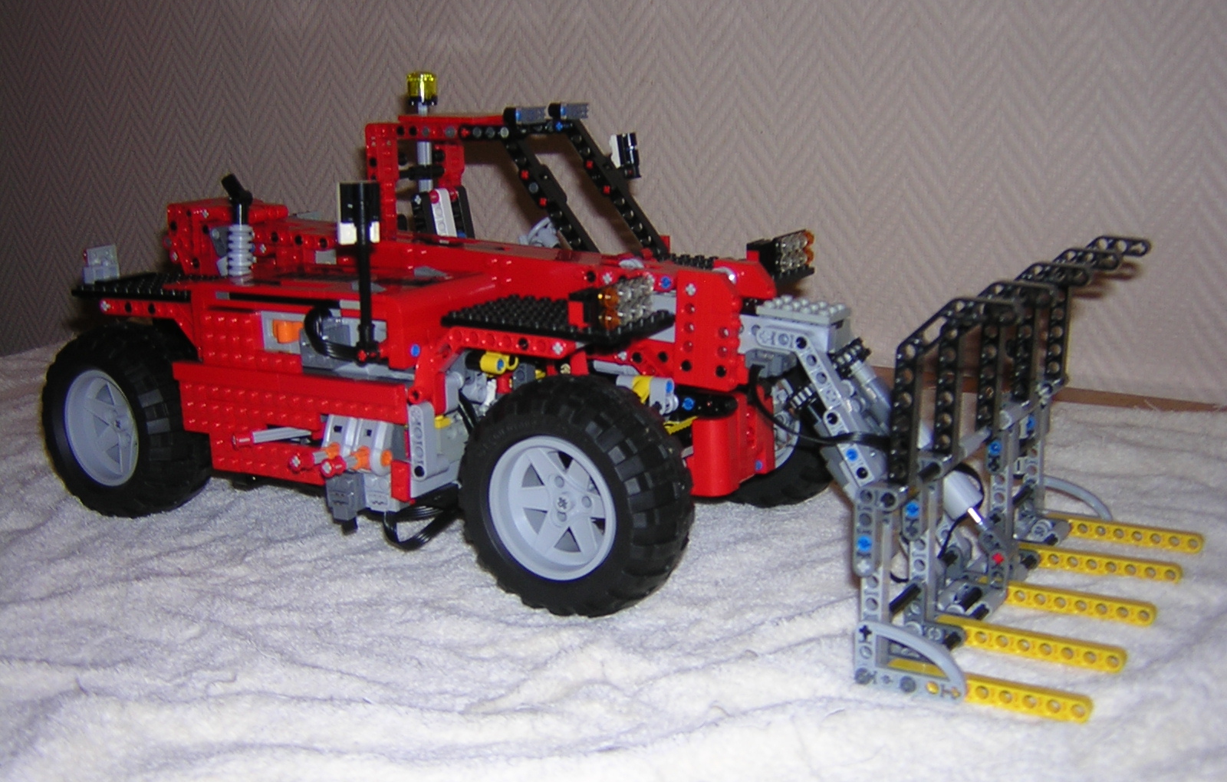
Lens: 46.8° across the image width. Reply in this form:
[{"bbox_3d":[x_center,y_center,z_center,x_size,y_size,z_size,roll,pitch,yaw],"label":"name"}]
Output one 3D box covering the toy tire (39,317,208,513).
[{"bbox_3d":[-0.241,0.015,0.708,0.095,0.095,0.044,7,14,34],"label":"toy tire"}]

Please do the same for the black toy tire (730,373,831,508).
[{"bbox_3d":[0.077,0.011,0.704,0.095,0.095,0.044,7,14,32],"label":"black toy tire"}]

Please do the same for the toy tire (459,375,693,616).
[{"bbox_3d":[-0.015,0.042,0.564,0.095,0.095,0.044,5,14,28],"label":"toy tire"}]

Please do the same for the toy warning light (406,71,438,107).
[{"bbox_3d":[-0.102,-0.162,0.760,0.016,0.018,0.016,-1,12,0],"label":"toy warning light"}]

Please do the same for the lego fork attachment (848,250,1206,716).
[{"bbox_3d":[0.172,0.018,0.551,0.082,0.143,0.214,6,14,32],"label":"lego fork attachment"}]

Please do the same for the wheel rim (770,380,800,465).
[{"bbox_3d":[0.077,0.011,0.704,0.058,0.058,0.036,7,14,32],"label":"wheel rim"}]

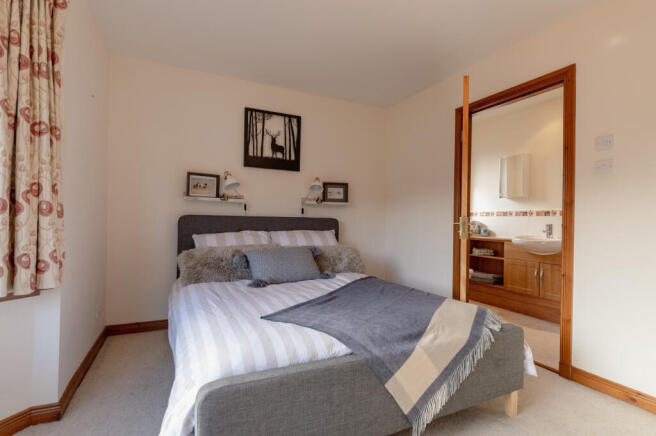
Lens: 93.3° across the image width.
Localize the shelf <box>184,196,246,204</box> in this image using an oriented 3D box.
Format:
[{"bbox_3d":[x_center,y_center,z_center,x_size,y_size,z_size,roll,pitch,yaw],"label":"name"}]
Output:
[{"bbox_3d":[-1.072,-0.176,2.952,0.545,0.062,0.118,1,0,-26],"label":"shelf"}]

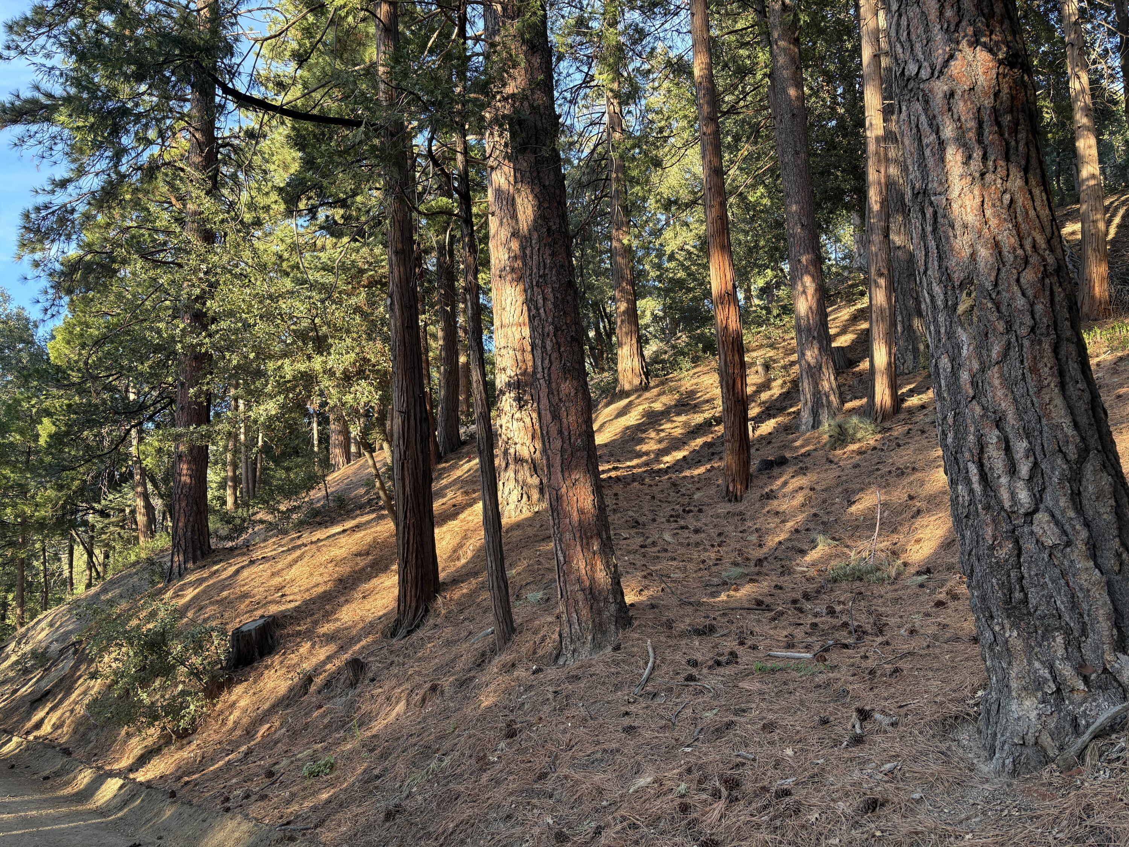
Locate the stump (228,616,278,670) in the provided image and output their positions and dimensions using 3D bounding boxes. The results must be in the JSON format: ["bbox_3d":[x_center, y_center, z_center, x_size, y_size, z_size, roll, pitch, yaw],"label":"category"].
[{"bbox_3d":[-3.268,2.310,8.900,0.490,0.500,0.470,-3,-7,0],"label":"stump"}]

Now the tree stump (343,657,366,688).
[{"bbox_3d":[-1.836,2.174,7.400,0.180,0.250,0.170,-3,-7,0],"label":"tree stump"}]

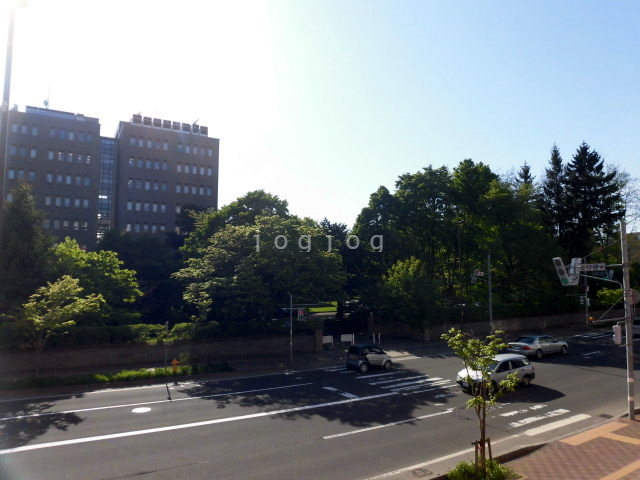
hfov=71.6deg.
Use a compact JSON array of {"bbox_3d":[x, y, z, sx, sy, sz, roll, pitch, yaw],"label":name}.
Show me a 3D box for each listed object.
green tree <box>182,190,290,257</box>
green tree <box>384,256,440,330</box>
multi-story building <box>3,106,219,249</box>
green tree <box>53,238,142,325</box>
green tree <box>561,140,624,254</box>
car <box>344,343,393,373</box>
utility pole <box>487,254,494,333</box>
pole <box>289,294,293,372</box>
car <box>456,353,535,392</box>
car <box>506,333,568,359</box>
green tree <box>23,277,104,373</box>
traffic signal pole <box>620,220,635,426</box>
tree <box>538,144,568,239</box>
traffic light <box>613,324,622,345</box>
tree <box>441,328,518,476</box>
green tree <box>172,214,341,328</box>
[{"bbox_3d":[-7.880,1.944,41.473,10.800,13.117,10.500,1,-5,0],"label":"green tree"},{"bbox_3d":[8.558,5.140,41.500,5.200,7.100,4.800,0,-4,12],"label":"green tree"},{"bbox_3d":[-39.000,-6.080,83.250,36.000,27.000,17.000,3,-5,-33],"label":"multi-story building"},{"bbox_3d":[-14.219,2.945,28.355,5.300,6.103,5.100,2,-5,-27],"label":"green tree"},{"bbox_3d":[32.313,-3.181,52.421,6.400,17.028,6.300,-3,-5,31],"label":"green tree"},{"bbox_3d":[2.966,7.005,26.800,2.650,1.500,1.520,3,-5,-30],"label":"car"},{"bbox_3d":[15.590,4.967,40.500,0.260,7.500,0.260,3,-5,-30],"label":"utility pole"},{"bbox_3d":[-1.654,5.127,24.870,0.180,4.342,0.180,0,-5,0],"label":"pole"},{"bbox_3d":[8.975,6.731,22.600,4.200,1.530,1.690,3,-5,-30],"label":"car"},{"bbox_3d":[14.777,7.026,29.777,4.650,1.440,1.750,3,-5,-31],"label":"car"},{"bbox_3d":[-12.042,3.977,20.749,3.600,4.712,3.400,3,-5,-30],"label":"green tree"},{"bbox_3d":[12.218,3.060,17.648,0.260,7.950,0.260,3,-5,-30],"label":"traffic signal pole"},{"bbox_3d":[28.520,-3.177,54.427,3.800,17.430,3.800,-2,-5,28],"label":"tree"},{"bbox_3d":[12.203,3.876,18.200,0.360,0.750,0.230,3,-5,-30],"label":"traffic light"},{"bbox_3d":[4.522,4.587,12.500,2.100,4.050,2.000,-1,-4,20],"label":"tree"},{"bbox_3d":[-4.646,2.954,33.868,12.800,9.725,11.800,1,-5,0],"label":"green tree"}]

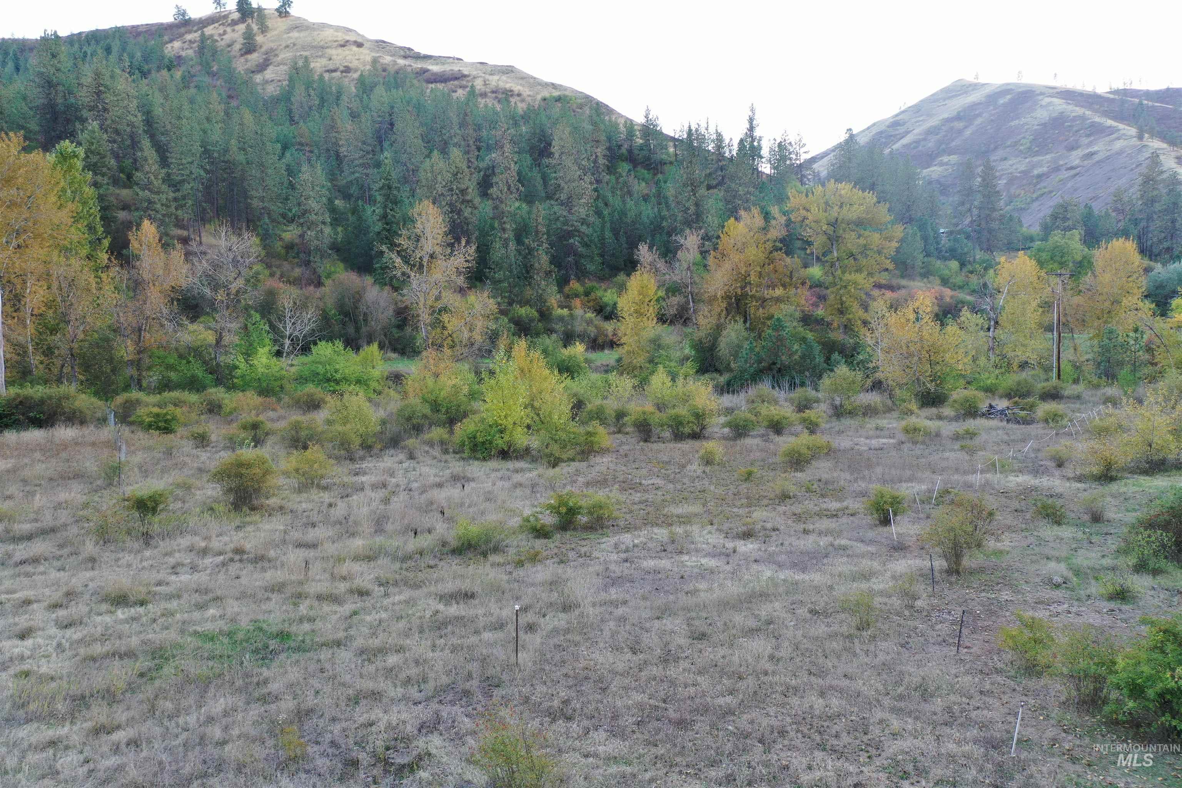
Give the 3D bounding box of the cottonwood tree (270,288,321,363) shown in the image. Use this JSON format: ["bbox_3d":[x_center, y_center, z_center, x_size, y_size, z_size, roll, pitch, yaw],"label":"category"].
[{"bbox_3d":[-35.359,-8.014,110.000,6.080,9.110,5.470,0,7,0],"label":"cottonwood tree"}]

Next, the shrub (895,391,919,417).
[{"bbox_3d":[21.767,0.639,63.454,1.657,1.797,1.574,2,6,19],"label":"shrub"}]

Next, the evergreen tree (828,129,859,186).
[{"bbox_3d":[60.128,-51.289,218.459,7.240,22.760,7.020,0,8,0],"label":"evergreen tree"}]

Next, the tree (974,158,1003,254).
[{"bbox_3d":[92.887,-43.635,215.000,6.563,23.096,6.234,0,5,0],"label":"tree"}]

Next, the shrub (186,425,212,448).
[{"bbox_3d":[-21.488,2.309,50.500,1.392,1.256,1.323,0,5,0],"label":"shrub"}]

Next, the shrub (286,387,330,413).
[{"bbox_3d":[-21.357,0.452,69.254,3.270,1.820,2.940,0,7,0],"label":"shrub"}]

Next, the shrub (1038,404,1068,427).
[{"bbox_3d":[29.253,1.324,58.243,2.050,1.400,1.990,0,8,0],"label":"shrub"}]

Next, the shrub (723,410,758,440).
[{"bbox_3d":[9.225,1.930,56.500,2.270,1.820,2.160,0,5,0],"label":"shrub"}]

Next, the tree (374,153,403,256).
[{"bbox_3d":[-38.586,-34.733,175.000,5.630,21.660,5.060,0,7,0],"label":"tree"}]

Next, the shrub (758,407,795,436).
[{"bbox_3d":[11.120,1.636,55.200,2.174,1.702,2.065,0,5,0],"label":"shrub"}]

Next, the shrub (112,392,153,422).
[{"bbox_3d":[-30.110,0.881,60.310,2.726,2.014,2.590,-3,7,-27],"label":"shrub"}]

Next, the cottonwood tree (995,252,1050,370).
[{"bbox_3d":[45.044,-8.295,96.000,5.577,12.986,5.298,0,5,0],"label":"cottonwood tree"}]

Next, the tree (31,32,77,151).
[{"bbox_3d":[-118.716,-66.669,203.237,10.620,26.040,10.300,0,8,0],"label":"tree"}]

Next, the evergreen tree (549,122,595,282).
[{"bbox_3d":[-3.164,-31.997,153.641,7.717,26.130,7.331,0,6,-1],"label":"evergreen tree"}]

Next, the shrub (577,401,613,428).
[{"bbox_3d":[0.229,1.350,57.099,2.237,1.793,2.125,0,6,0],"label":"shrub"}]

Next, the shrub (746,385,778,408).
[{"bbox_3d":[12.341,0.268,66.405,2.335,1.879,2.218,1,6,11],"label":"shrub"}]

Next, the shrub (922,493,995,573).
[{"bbox_3d":[11.114,4.240,27.905,2.299,2.521,2.184,2,6,22],"label":"shrub"}]

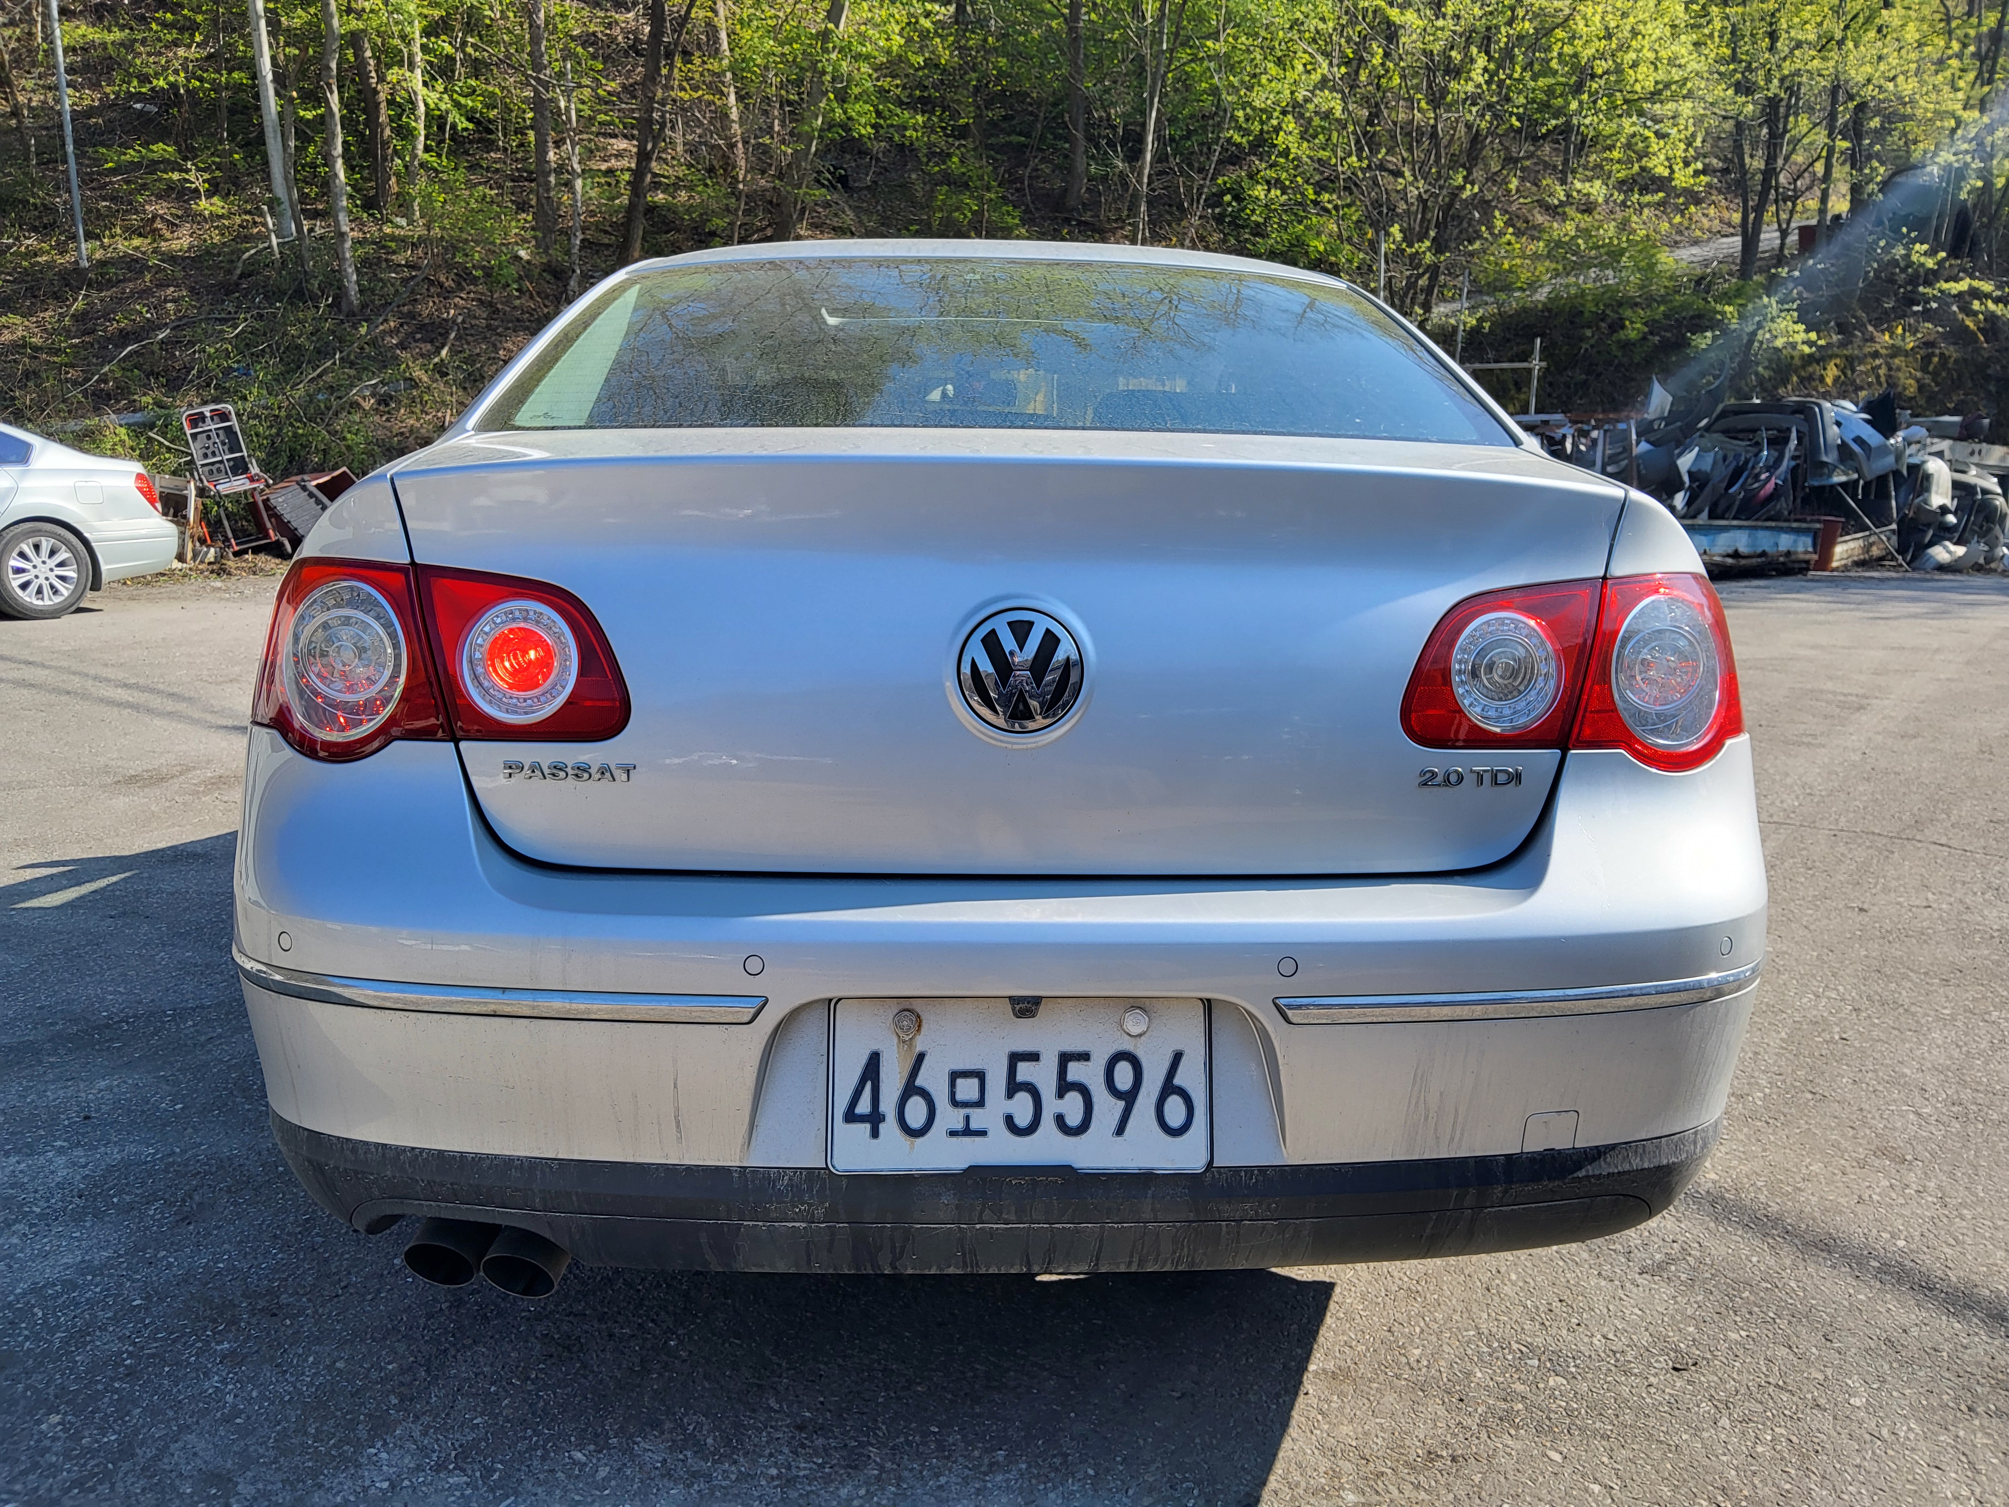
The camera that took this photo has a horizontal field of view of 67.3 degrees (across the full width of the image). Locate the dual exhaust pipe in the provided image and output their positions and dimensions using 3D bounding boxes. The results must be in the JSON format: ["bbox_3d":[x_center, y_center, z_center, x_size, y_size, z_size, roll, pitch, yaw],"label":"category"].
[{"bbox_3d":[-0.488,0.463,1.449,0.143,0.073,0.160,0,11,-2],"label":"dual exhaust pipe"}]

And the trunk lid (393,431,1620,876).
[{"bbox_3d":[0.006,-0.130,1.510,1.140,0.395,0.460,0,11,-2],"label":"trunk lid"}]

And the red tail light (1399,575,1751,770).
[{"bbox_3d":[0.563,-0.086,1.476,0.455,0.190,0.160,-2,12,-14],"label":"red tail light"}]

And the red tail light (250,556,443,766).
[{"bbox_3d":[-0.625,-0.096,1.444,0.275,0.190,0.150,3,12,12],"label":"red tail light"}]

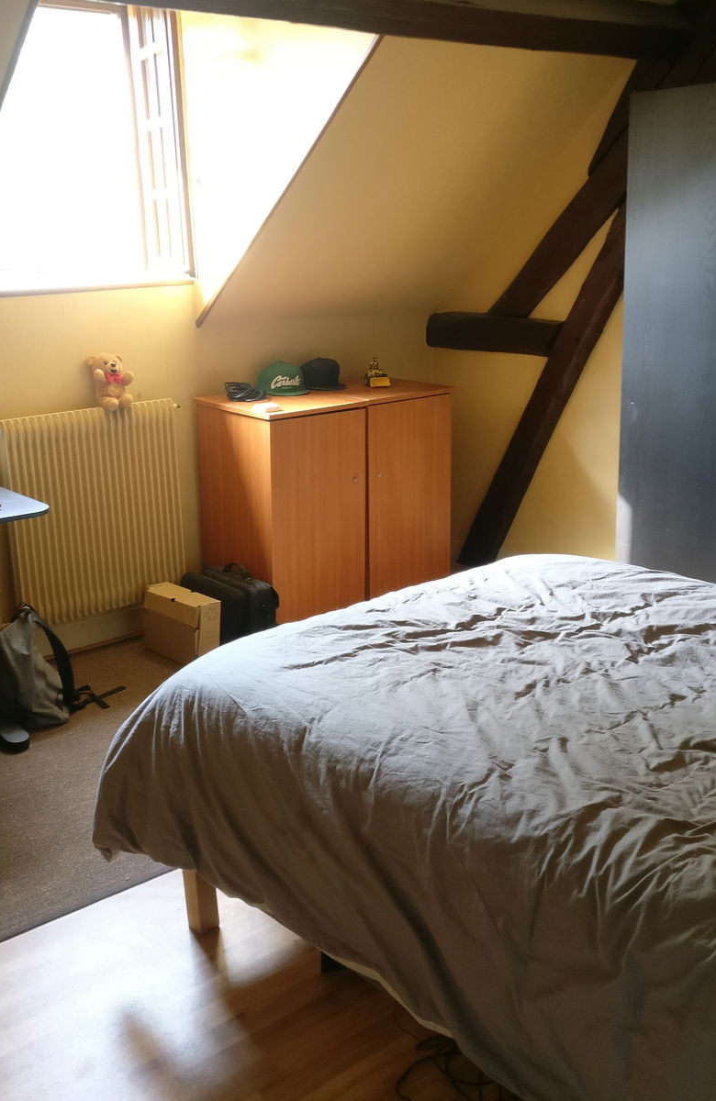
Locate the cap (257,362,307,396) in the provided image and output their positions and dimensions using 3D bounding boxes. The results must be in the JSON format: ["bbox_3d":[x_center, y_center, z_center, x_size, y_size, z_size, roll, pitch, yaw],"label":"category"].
[{"bbox_3d":[-0.326,-0.716,4.879,0.175,0.125,0.250,-8,17,-20],"label":"cap"}]

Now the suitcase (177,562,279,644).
[{"bbox_3d":[-0.506,0.240,4.624,0.200,0.310,0.420,-14,20,-36],"label":"suitcase"}]

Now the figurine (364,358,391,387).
[{"bbox_3d":[0.080,-0.747,4.961,0.085,0.120,0.070,-7,17,-18],"label":"figurine"}]

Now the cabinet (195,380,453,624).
[{"bbox_3d":[-0.118,-0.190,4.951,0.919,0.934,0.546,-14,20,-36],"label":"cabinet"}]

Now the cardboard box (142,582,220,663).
[{"bbox_3d":[-0.682,0.285,4.584,0.095,0.256,0.355,-15,20,-38],"label":"cardboard box"}]

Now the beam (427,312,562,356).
[{"bbox_3d":[0.615,-0.961,5.258,0.125,0.155,0.790,-14,20,-36],"label":"beam"}]

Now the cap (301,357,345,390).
[{"bbox_3d":[-0.171,-0.759,5.010,0.175,0.125,0.250,-15,20,-38],"label":"cap"}]

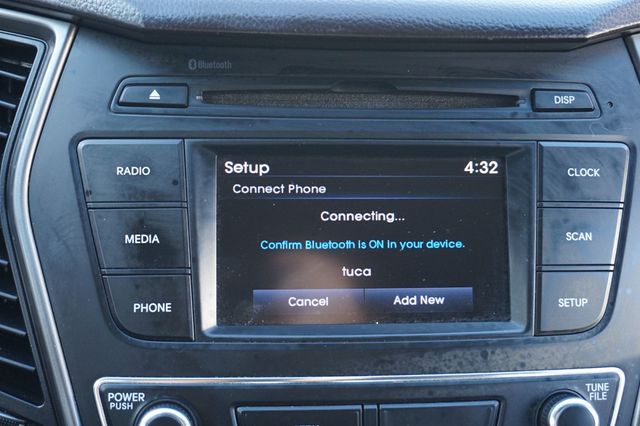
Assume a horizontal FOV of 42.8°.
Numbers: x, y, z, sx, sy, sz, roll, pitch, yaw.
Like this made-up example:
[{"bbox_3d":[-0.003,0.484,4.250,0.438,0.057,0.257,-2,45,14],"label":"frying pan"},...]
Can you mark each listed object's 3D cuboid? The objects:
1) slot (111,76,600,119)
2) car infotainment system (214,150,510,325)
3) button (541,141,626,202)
[{"bbox_3d":[0.013,-0.043,0.316,0.187,0.016,0.014,0,-9,-5],"label":"slot"},{"bbox_3d":[0.016,0.011,0.311,0.110,0.064,0.012,0,-9,-5],"label":"car infotainment system"},{"bbox_3d":[0.100,-0.015,0.316,0.035,0.024,0.010,0,-9,-5],"label":"button"}]

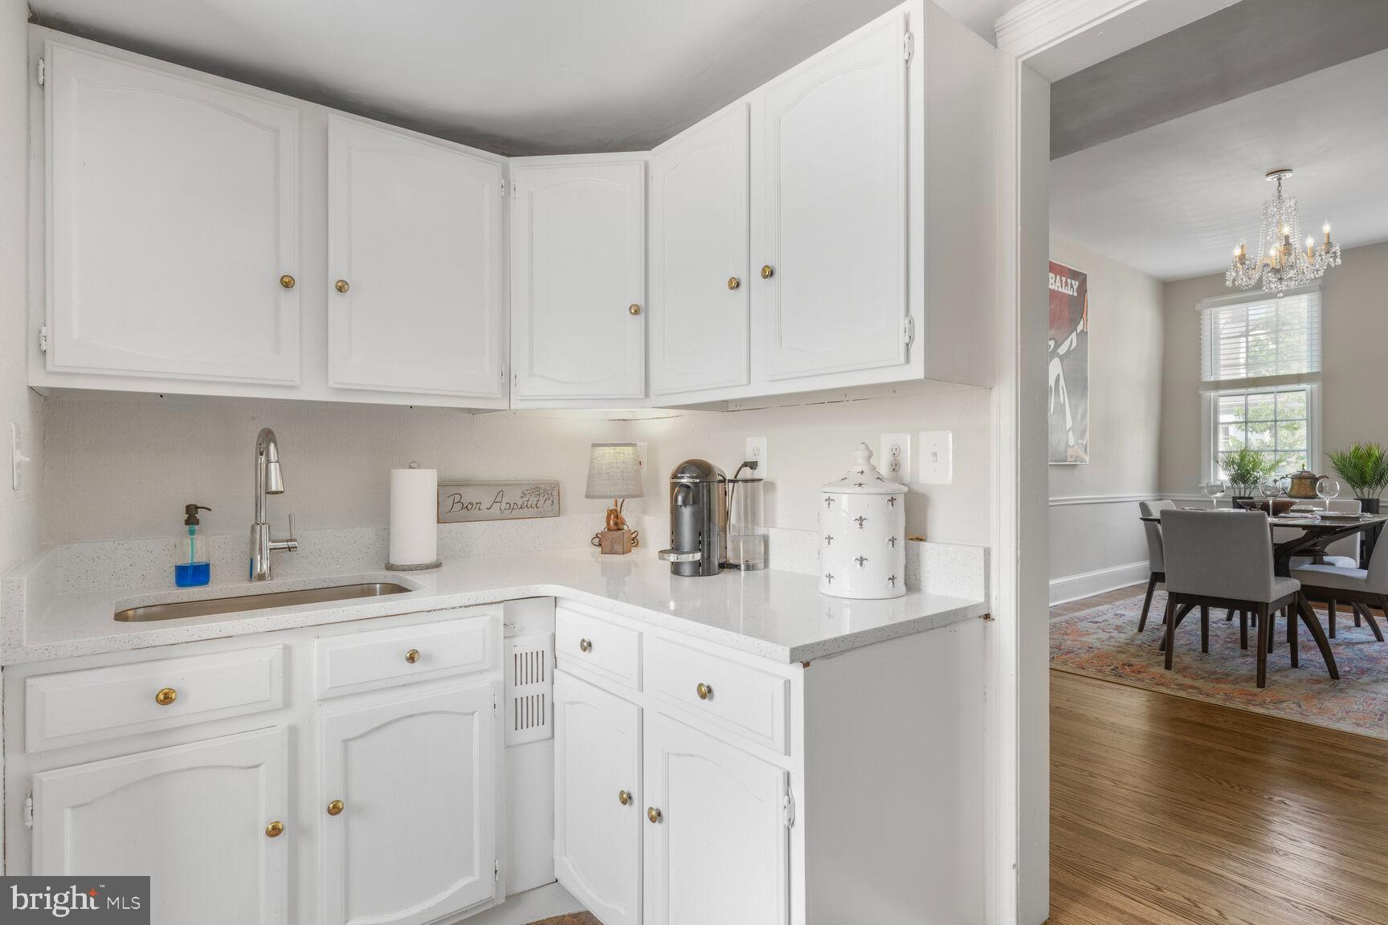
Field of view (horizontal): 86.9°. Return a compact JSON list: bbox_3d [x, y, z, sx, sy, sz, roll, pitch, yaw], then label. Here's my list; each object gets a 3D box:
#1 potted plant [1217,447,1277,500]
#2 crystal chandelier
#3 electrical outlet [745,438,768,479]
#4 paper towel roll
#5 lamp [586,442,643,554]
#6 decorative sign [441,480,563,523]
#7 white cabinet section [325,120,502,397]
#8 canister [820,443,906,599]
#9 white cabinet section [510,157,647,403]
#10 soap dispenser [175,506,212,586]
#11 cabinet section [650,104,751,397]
[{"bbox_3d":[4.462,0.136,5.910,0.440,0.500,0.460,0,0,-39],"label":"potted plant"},{"bbox_3d":[3.386,-1.315,4.220,0.510,0.715,0.510,0,0,-39],"label":"crystal chandelier"},{"bbox_3d":[0.184,-0.013,2.184,0.012,0.124,0.082,0,0,-39],"label":"electrical outlet"},{"bbox_3d":[-0.832,0.166,2.173,0.140,0.290,0.140,0,0,-39],"label":"paper towel roll"},{"bbox_3d":[-0.267,0.122,2.500,0.200,0.375,0.200,0,0,0],"label":"lamp"},{"bbox_3d":[-0.643,0.128,2.445,0.425,0.128,0.022,0,0,-39],"label":"decorative sign"},{"bbox_3d":[-0.830,-0.543,2.119,0.471,0.699,0.250,0,0,-39],"label":"white cabinet section"},{"bbox_3d":[0.409,0.132,1.773,0.206,0.359,0.206,0,0,0],"label":"canister"},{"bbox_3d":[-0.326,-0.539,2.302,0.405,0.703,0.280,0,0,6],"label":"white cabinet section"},{"bbox_3d":[-1.262,0.208,1.855,0.086,0.206,0.073,0,0,-17],"label":"soap dispenser"},{"bbox_3d":[0.105,-0.536,2.042,0.250,0.689,0.421,0,0,-39],"label":"cabinet section"}]

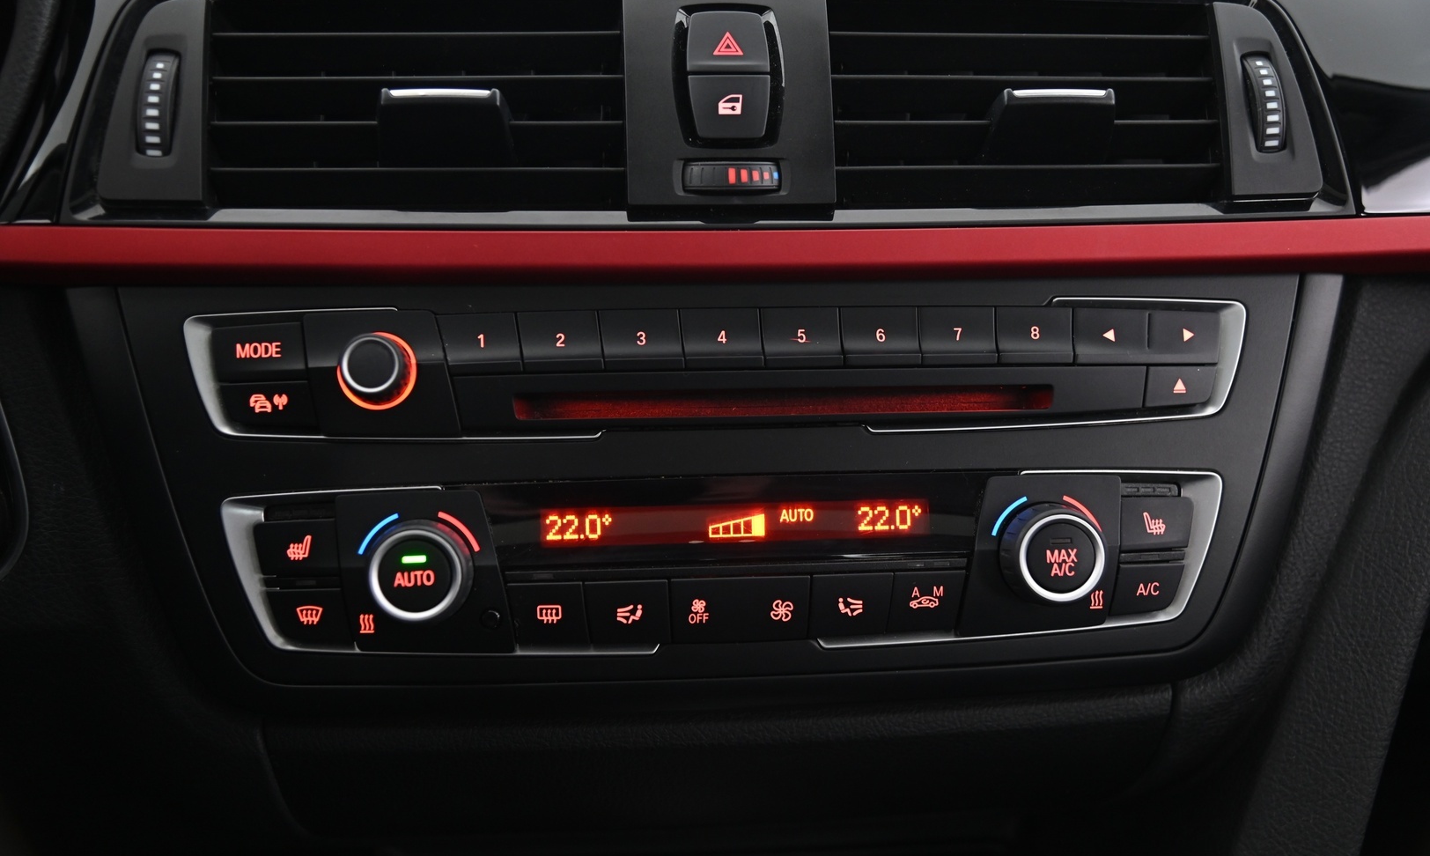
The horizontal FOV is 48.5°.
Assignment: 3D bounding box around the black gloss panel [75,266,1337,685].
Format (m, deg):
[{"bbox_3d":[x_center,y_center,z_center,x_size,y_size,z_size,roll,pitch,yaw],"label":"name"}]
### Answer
[{"bbox_3d":[0.004,0.010,0.370,0.276,0.089,0.030,-1,-2,-7],"label":"black gloss panel"}]

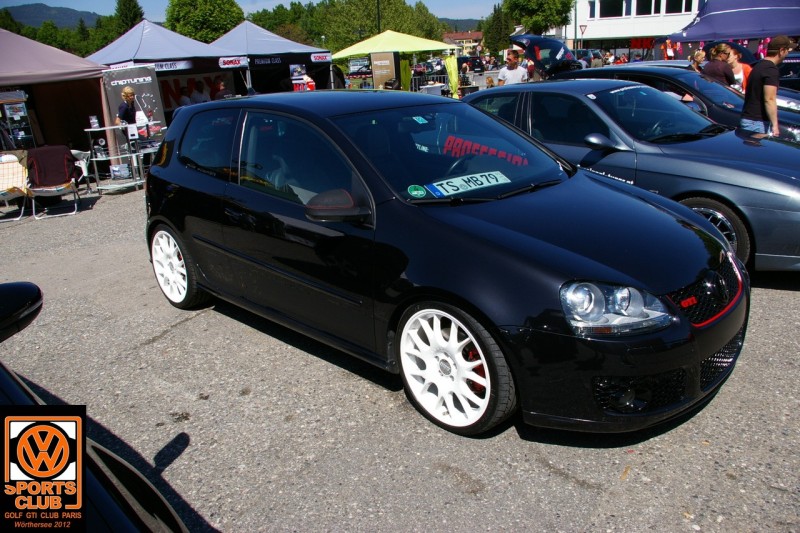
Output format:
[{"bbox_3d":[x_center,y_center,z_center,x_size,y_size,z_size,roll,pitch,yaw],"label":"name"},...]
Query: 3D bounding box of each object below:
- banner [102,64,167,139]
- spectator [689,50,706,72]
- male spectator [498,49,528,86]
[{"bbox_3d":[-4.765,-2.557,10.953,1.000,2.030,0.200,-1,17,8],"label":"banner"},{"bbox_3d":[4.658,-2.564,9.537,0.450,1.650,0.300,-12,19,-29],"label":"spectator"},{"bbox_3d":[1.729,-2.352,9.168,0.540,1.790,0.330,2,18,17],"label":"male spectator"}]

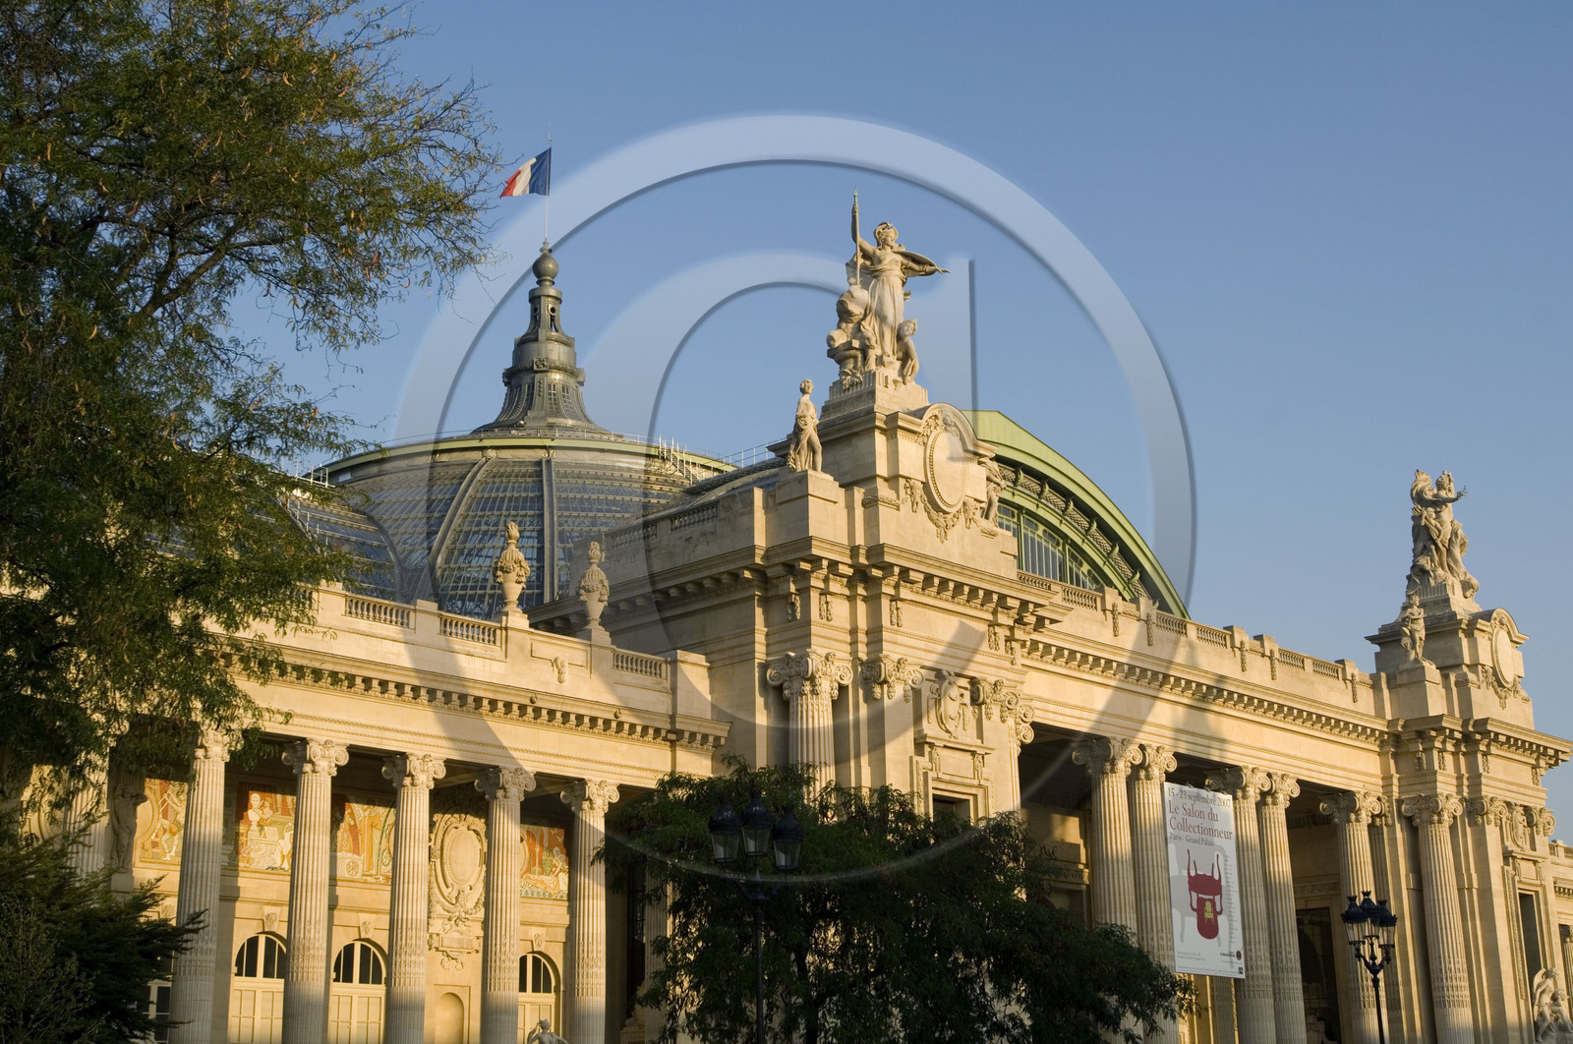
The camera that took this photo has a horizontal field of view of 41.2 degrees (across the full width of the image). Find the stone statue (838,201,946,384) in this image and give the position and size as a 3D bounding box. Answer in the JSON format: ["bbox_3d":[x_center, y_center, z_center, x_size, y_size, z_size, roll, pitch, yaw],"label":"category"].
[{"bbox_3d":[4.160,-9.269,85.836,3.100,7.500,4.500,-16,-22,41],"label":"stone statue"}]

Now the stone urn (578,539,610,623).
[{"bbox_3d":[-6.959,2.291,75.921,1.150,3.100,1.150,-1,-17,0],"label":"stone urn"}]

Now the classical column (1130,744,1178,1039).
[{"bbox_3d":[16.379,18.213,93.697,2.350,16.040,2.350,-16,-22,41],"label":"classical column"}]

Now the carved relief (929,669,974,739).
[{"bbox_3d":[6.142,6.913,79.044,0.450,2.500,2.400,-16,-22,41],"label":"carved relief"}]

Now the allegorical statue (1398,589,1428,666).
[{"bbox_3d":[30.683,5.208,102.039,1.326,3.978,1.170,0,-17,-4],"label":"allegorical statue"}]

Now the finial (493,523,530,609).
[{"bbox_3d":[-8.706,1.541,66.614,1.170,3.042,1.170,-1,-17,0],"label":"finial"}]

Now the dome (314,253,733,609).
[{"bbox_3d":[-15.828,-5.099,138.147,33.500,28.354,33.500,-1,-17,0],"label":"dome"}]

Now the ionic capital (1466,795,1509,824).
[{"bbox_3d":[33.274,13.667,99.316,1.248,1.466,2.106,-16,-22,41],"label":"ionic capital"}]

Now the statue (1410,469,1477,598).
[{"bbox_3d":[33.451,0.762,106.919,2.418,6.786,2.964,-16,-22,41],"label":"statue"}]

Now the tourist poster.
[{"bbox_3d":[17.505,15.060,87.507,0.050,7.753,5.164,-16,-22,41],"label":"tourist poster"}]

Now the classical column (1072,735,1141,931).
[{"bbox_3d":[14.450,17.662,91.755,2.350,16.040,2.350,-16,-22,41],"label":"classical column"}]

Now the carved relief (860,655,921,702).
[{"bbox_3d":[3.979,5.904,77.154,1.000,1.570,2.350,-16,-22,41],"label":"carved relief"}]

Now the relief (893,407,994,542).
[{"bbox_3d":[6.253,-1.863,80.728,0.750,5.300,5.100,-16,-22,41],"label":"relief"}]

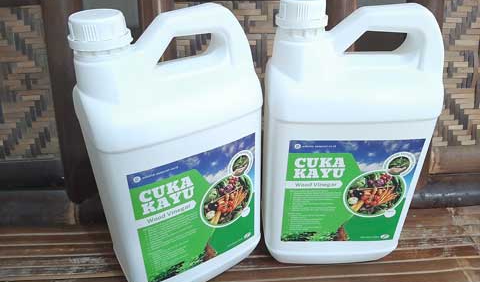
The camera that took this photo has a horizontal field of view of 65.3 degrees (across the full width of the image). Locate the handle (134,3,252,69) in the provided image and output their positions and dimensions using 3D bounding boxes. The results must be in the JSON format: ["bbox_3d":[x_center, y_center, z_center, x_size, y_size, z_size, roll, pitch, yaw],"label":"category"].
[{"bbox_3d":[-0.044,-0.102,0.366,0.123,0.061,0.032,-18,36,-27],"label":"handle"}]

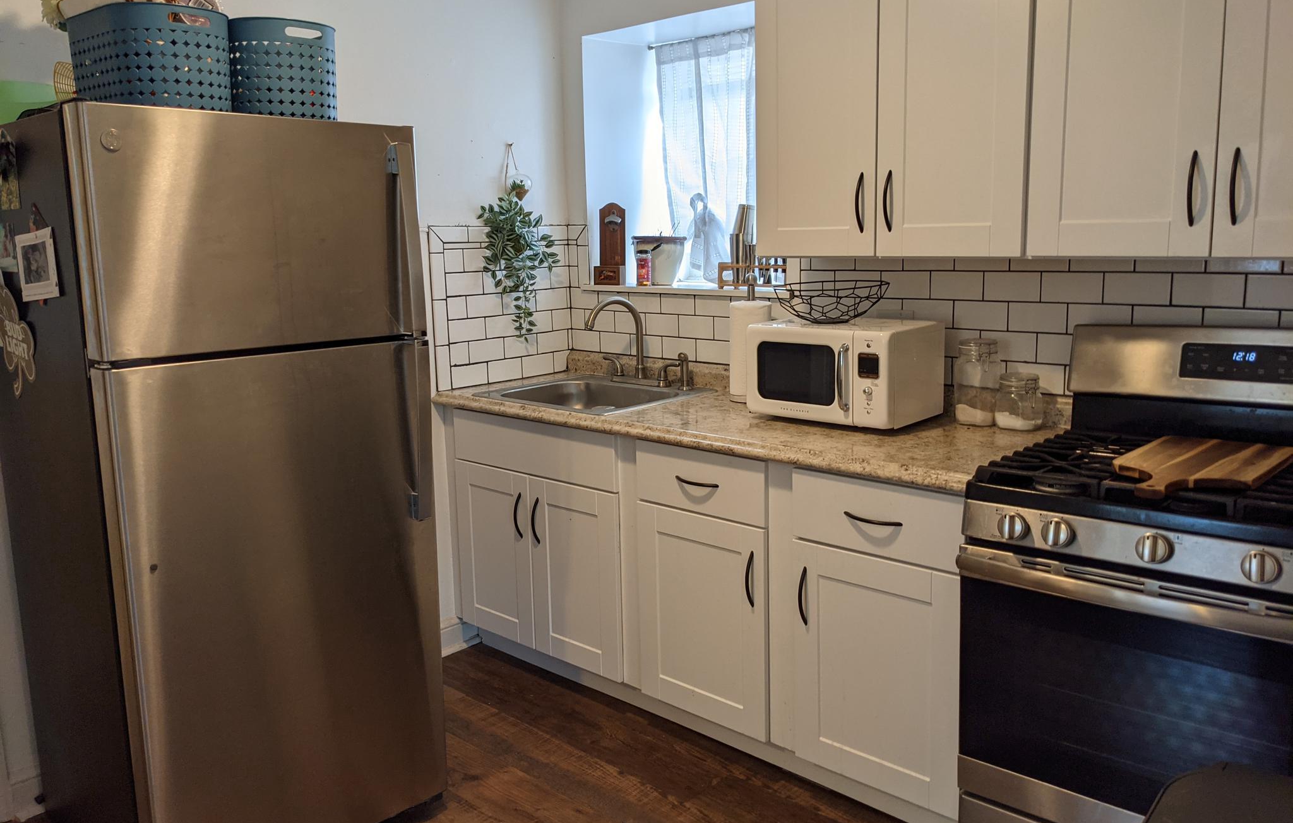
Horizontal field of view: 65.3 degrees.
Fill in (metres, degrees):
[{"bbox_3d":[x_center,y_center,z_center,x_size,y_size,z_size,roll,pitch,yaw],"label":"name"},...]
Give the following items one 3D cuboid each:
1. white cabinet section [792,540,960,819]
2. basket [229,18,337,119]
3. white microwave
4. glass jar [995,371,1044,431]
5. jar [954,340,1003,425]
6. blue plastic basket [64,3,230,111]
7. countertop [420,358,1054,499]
[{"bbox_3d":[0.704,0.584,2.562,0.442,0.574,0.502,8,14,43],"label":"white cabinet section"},{"bbox_3d":[-0.901,-0.787,2.430,0.330,0.250,0.250,8,14,42],"label":"basket"},{"bbox_3d":[0.545,-0.111,2.804,0.450,0.268,0.325,7,13,39],"label":"white microwave"},{"bbox_3d":[0.972,-0.023,2.631,0.110,0.138,0.113,0,10,6],"label":"glass jar"},{"bbox_3d":[0.888,-0.075,2.696,0.110,0.222,0.113,0,10,6],"label":"jar"},{"bbox_3d":[-1.038,-0.714,2.143,0.325,0.228,0.245,7,13,39],"label":"blue plastic basket"},{"bbox_3d":[0.192,-0.030,3.028,1.905,0.125,0.645,8,14,42],"label":"countertop"}]

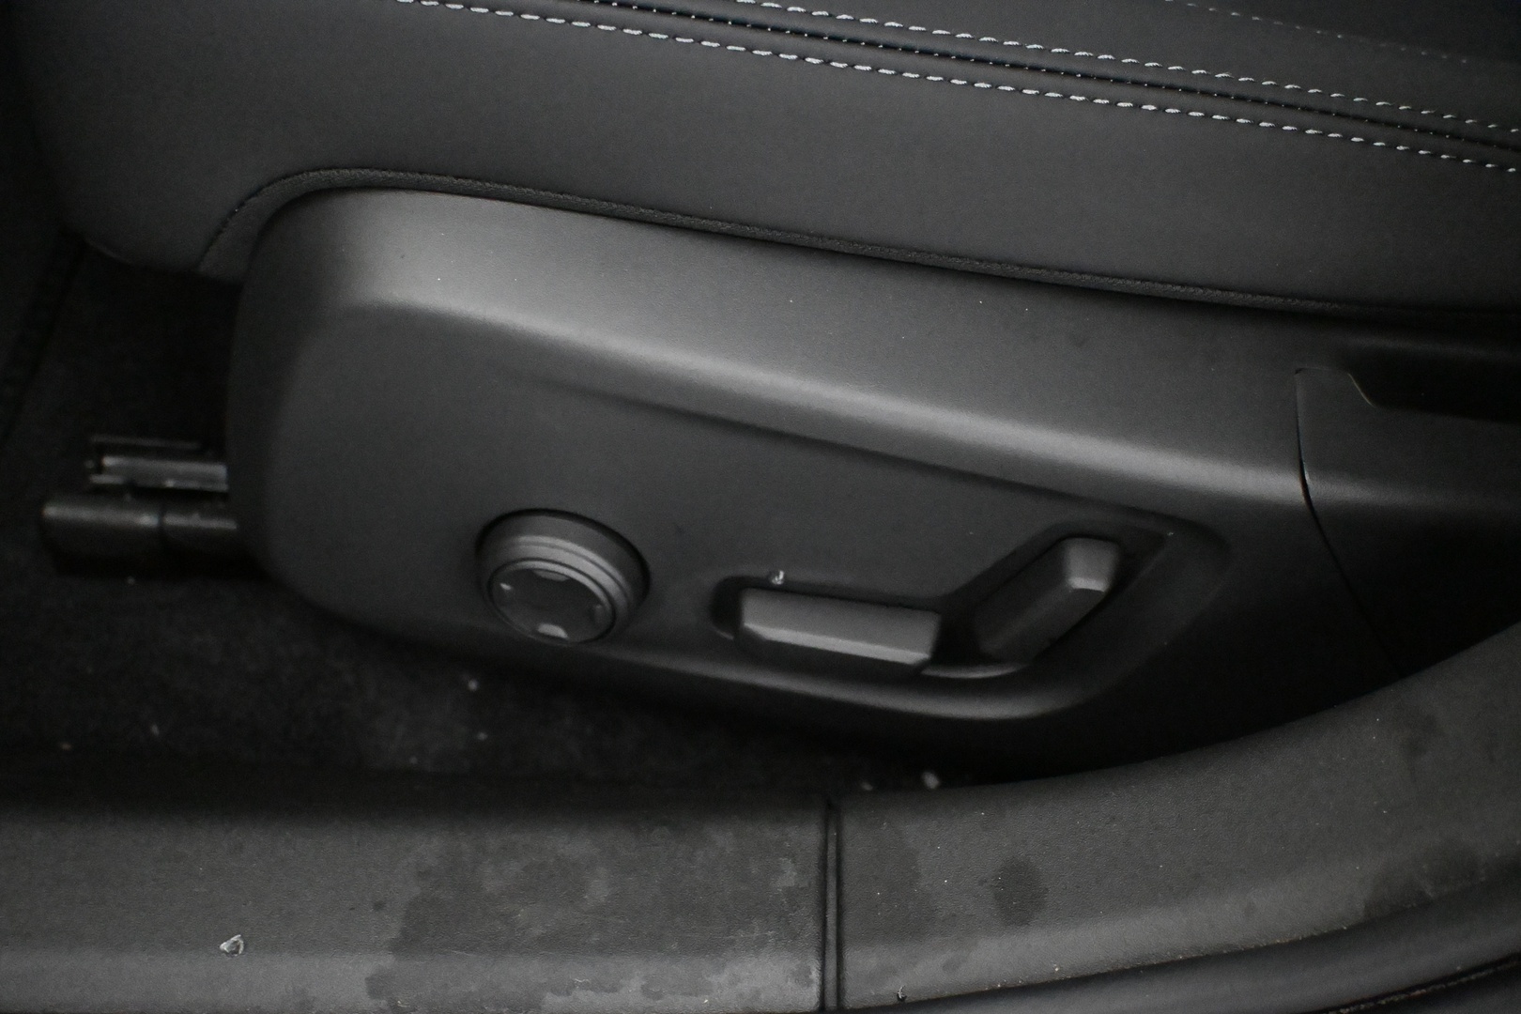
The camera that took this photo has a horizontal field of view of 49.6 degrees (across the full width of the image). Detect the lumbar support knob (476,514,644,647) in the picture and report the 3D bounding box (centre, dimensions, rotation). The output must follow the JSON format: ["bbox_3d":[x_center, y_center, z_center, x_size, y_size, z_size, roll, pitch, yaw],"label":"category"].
[{"bbox_3d":[-0.061,0.024,0.497,0.052,0.052,0.014,7,47,7],"label":"lumbar support knob"}]

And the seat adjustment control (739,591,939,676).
[{"bbox_3d":[0.025,0.040,0.509,0.060,0.013,0.018,9,47,1],"label":"seat adjustment control"}]

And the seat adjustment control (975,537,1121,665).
[{"bbox_3d":[0.084,0.029,0.487,0.014,0.046,0.018,27,44,-18],"label":"seat adjustment control"}]

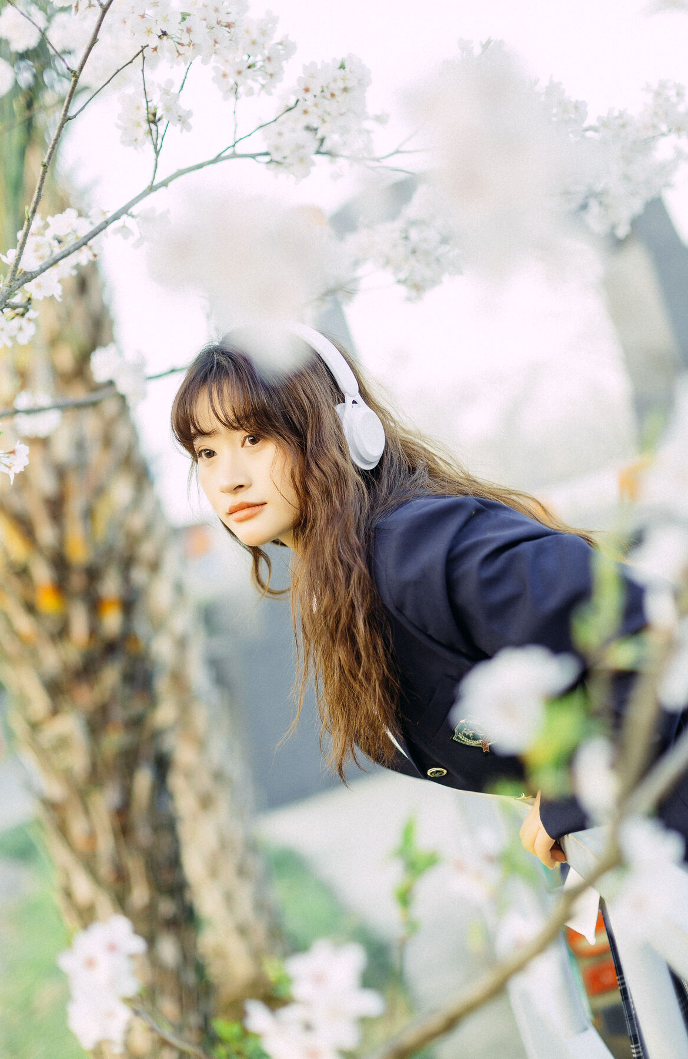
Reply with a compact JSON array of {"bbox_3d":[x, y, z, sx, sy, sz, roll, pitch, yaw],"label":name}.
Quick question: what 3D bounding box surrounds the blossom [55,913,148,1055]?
[{"bbox_3d":[-0.141,0.269,0.870,0.057,0.077,0.055,-17,2,0],"label":"blossom"}]

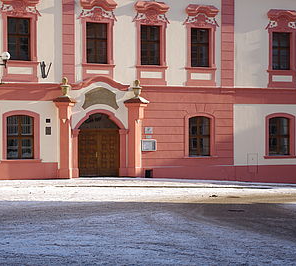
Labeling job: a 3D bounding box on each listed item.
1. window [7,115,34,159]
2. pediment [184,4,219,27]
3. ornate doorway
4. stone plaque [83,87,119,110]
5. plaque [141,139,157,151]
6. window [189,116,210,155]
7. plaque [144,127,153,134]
[{"bbox_3d":[-5.531,0.187,39.563,1.253,1.912,0.200,0,0,-26],"label":"window"},{"bbox_3d":[2.547,-5.549,43.135,1.746,1.052,0.300,0,0,-26],"label":"pediment"},{"bbox_3d":[-2.190,0.541,41.076,2.029,2.888,0.400,0,0,-26],"label":"ornate doorway"},{"bbox_3d":[-2.110,-1.540,40.941,1.795,1.057,0.150,0,0,-26],"label":"stone plaque"},{"bbox_3d":[0.061,0.564,42.046,0.781,0.564,0.120,0,0,-26],"label":"plaque"},{"bbox_3d":[2.466,0.167,43.446,1.189,1.909,0.200,0,0,-26],"label":"window"},{"bbox_3d":[0.037,-0.111,42.077,0.411,0.333,0.040,0,0,-26],"label":"plaque"}]

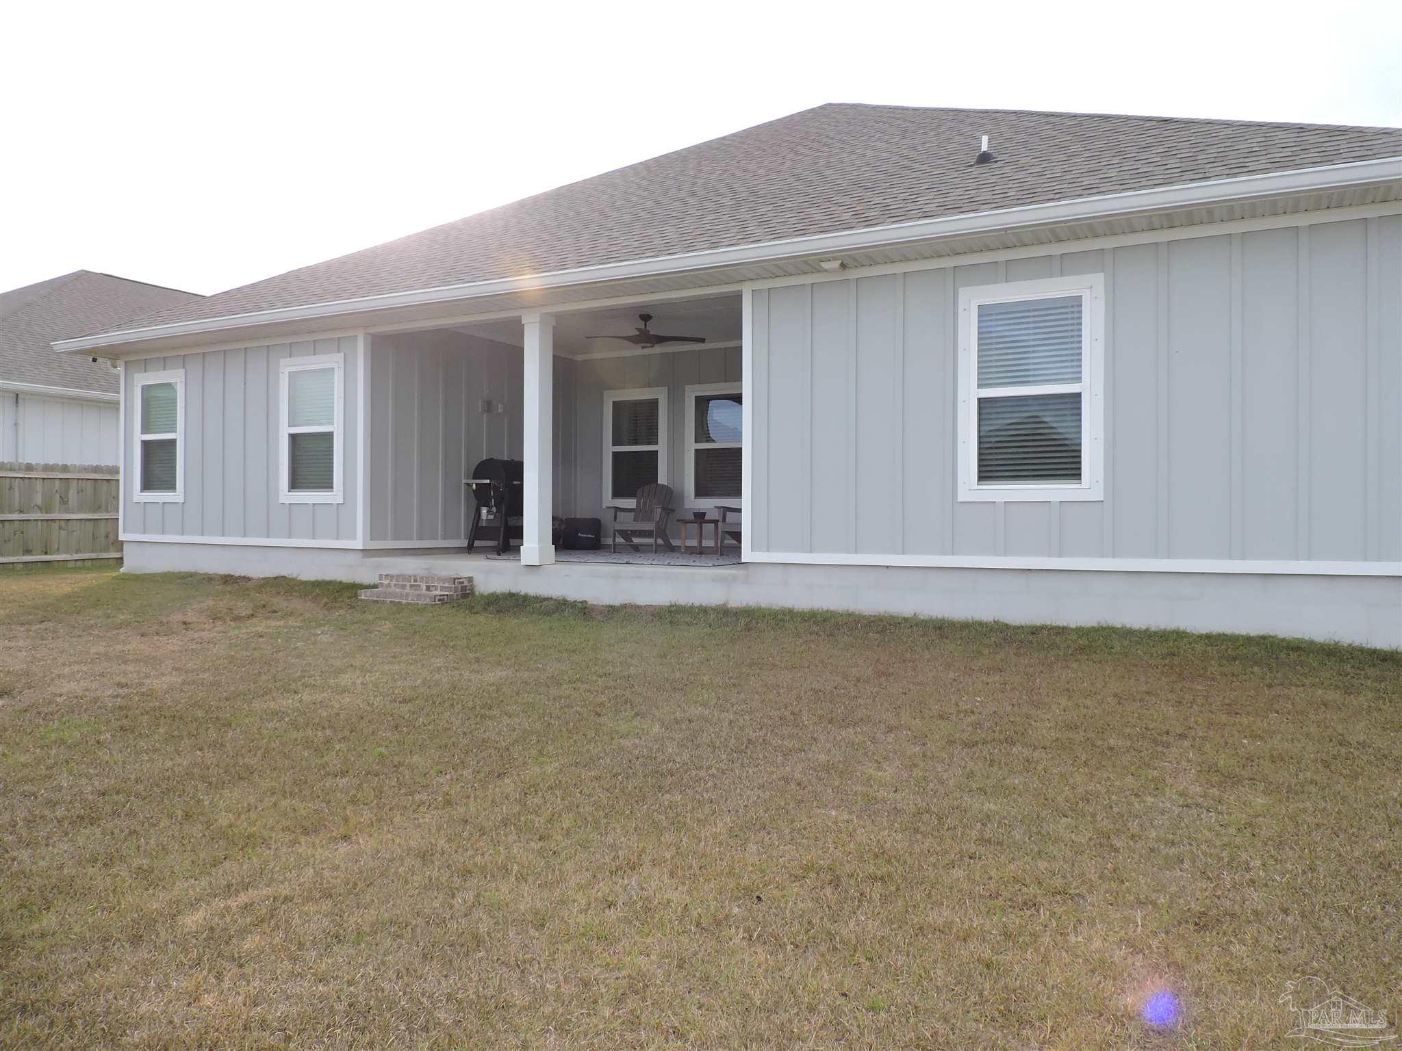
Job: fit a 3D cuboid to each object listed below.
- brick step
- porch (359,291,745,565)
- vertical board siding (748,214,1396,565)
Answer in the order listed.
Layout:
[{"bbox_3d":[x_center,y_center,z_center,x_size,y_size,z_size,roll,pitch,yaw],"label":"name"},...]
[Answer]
[{"bbox_3d":[-2.994,0.657,10.243,1.075,0.243,0.580,1,0,28],"label":"brick step"},{"bbox_3d":[-0.758,-0.949,11.639,4.770,2.690,4.030,1,0,28],"label":"porch"},{"bbox_3d":[2.543,-0.897,7.587,4.870,2.380,0.100,1,0,28],"label":"vertical board siding"}]

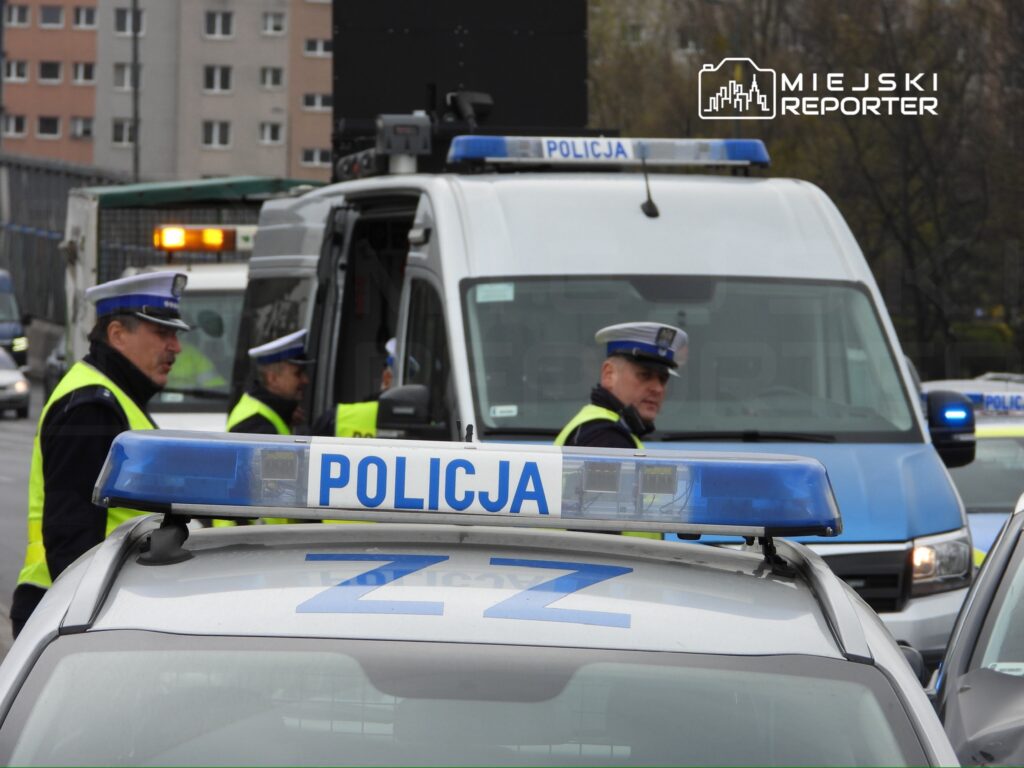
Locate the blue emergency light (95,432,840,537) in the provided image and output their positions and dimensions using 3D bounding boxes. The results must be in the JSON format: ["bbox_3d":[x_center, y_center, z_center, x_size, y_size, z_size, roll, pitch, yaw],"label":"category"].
[{"bbox_3d":[-0.070,0.155,12.500,1.140,0.120,0.300,2,0,0],"label":"blue emergency light"}]

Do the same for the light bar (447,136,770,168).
[{"bbox_3d":[0.404,-0.969,33.900,1.330,0.115,0.300,1,0,-10],"label":"light bar"}]

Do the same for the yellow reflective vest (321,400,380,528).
[{"bbox_3d":[-0.580,0.385,34.600,0.470,0.660,0.310,1,0,20],"label":"yellow reflective vest"}]

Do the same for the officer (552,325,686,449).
[{"bbox_3d":[0.290,0.755,23.900,0.420,1.870,0.540,1,0,18],"label":"officer"}]

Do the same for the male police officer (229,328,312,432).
[{"bbox_3d":[-1.085,0.710,35.500,0.420,1.880,0.520,1,0,-6],"label":"male police officer"}]

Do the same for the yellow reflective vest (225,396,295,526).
[{"bbox_3d":[-1.120,0.375,35.500,0.320,0.670,0.480,1,0,-6],"label":"yellow reflective vest"}]

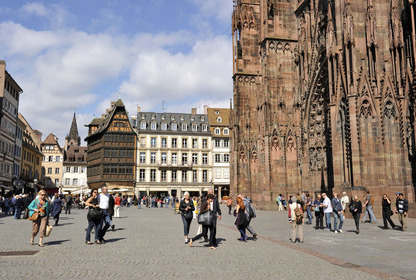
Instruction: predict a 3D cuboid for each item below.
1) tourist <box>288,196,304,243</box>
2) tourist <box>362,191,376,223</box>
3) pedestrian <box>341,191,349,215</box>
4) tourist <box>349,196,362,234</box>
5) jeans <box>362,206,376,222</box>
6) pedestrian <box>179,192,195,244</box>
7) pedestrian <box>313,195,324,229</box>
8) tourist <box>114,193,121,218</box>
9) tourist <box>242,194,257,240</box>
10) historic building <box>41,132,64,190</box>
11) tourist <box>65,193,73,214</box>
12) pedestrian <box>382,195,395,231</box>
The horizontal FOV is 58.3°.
[{"bbox_3d":[3.058,2.758,12.900,0.530,1.620,0.420,2,-9,-11],"label":"tourist"},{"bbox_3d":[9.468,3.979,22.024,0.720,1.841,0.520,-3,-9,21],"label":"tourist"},{"bbox_3d":[9.146,4.448,25.152,0.450,1.858,0.550,7,-11,-40],"label":"pedestrian"},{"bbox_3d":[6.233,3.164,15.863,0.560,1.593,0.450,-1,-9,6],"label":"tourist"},{"bbox_3d":[9.577,4.449,22.210,0.680,0.969,0.450,-3,-9,21],"label":"jeans"},{"bbox_3d":[-0.673,2.502,12.000,0.520,1.646,0.450,0,-8,-5],"label":"pedestrian"},{"bbox_3d":[5.136,3.355,17.400,0.540,1.595,0.450,-1,-8,3],"label":"pedestrian"},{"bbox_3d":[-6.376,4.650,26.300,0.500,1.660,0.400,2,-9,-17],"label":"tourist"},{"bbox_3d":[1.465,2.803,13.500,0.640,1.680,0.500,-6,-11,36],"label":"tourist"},{"bbox_3d":[-38.283,7.524,96.604,5.319,17.348,9.000,0,-9,-3],"label":"historic building"},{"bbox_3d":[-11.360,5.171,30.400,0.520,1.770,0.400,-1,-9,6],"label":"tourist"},{"bbox_3d":[8.582,3.414,17.700,0.500,1.640,0.540,-6,-11,36],"label":"pedestrian"}]

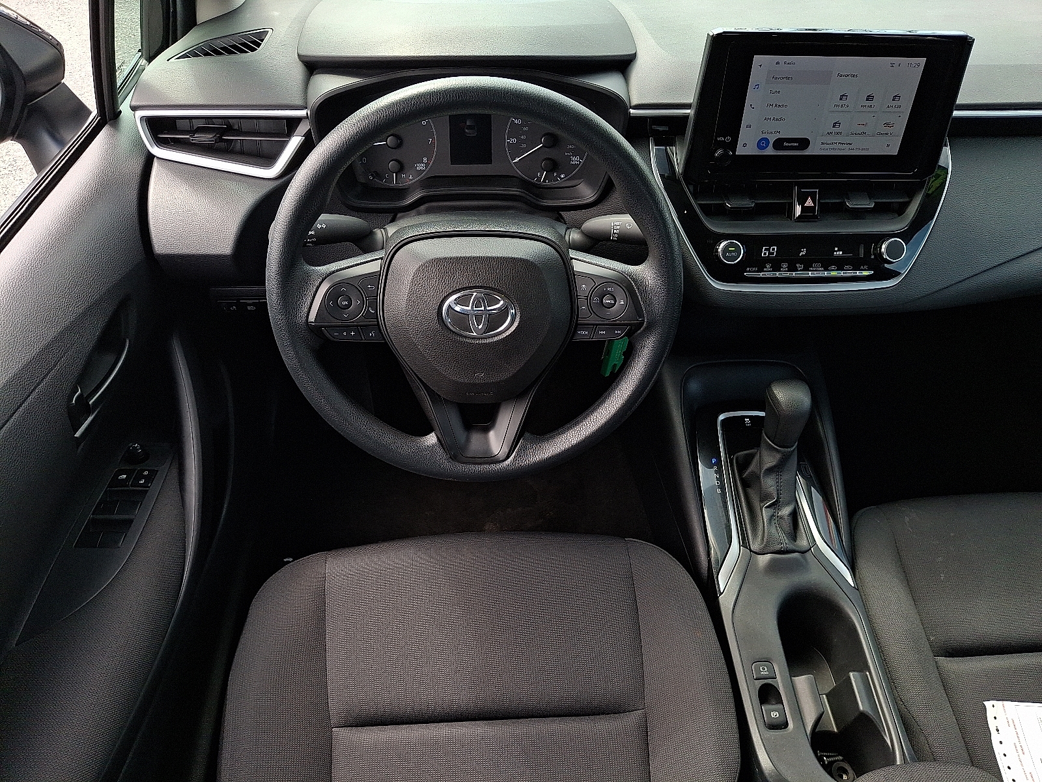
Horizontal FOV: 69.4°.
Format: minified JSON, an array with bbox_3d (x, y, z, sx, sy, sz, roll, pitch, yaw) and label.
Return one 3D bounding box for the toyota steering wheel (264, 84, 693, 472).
[{"bbox_3d":[-0.040,-0.092,0.697,0.370,0.370,0.100,-2,23,-4],"label":"toyota steering wheel"}]

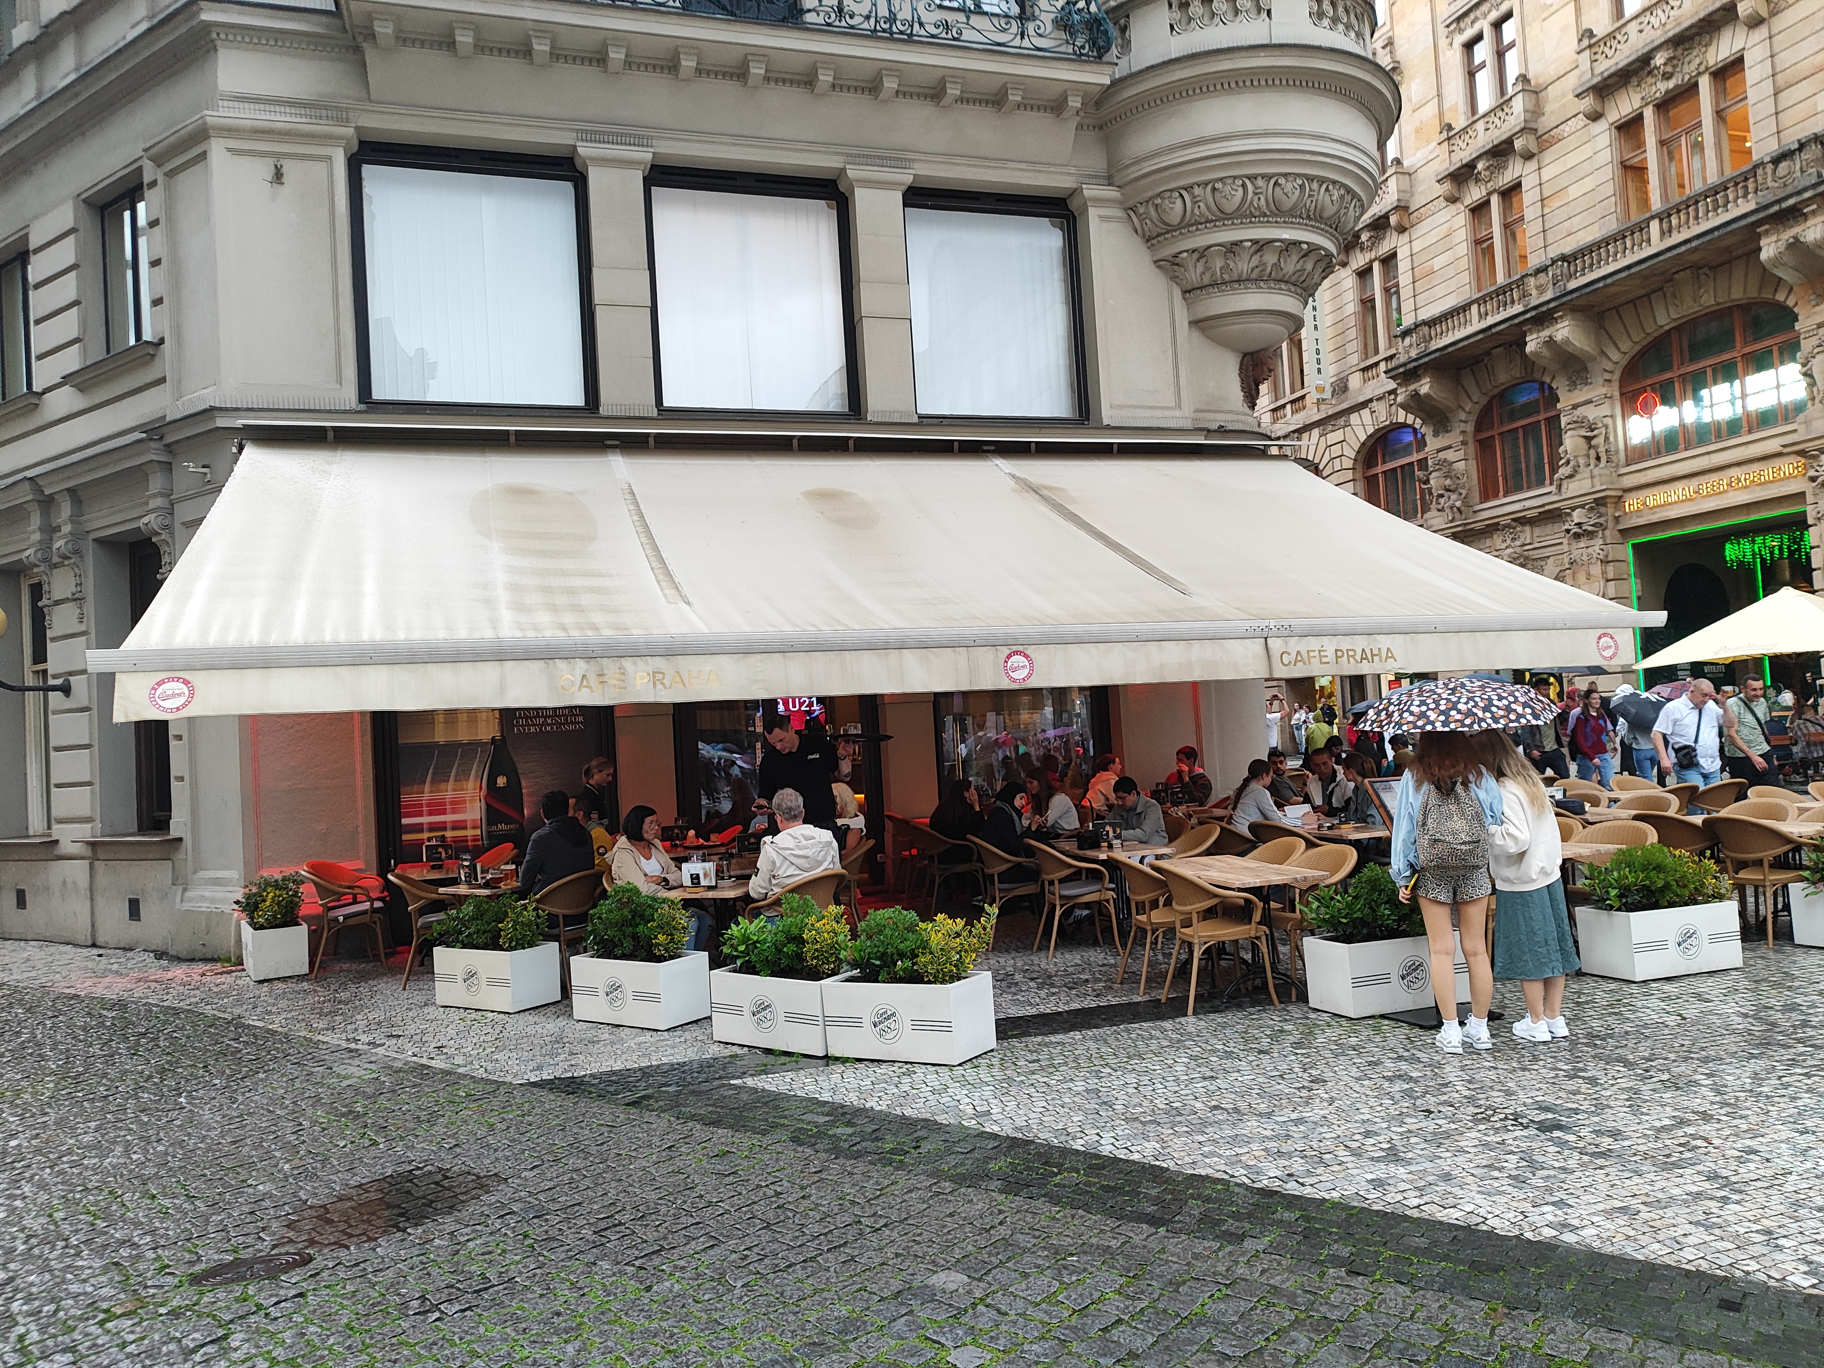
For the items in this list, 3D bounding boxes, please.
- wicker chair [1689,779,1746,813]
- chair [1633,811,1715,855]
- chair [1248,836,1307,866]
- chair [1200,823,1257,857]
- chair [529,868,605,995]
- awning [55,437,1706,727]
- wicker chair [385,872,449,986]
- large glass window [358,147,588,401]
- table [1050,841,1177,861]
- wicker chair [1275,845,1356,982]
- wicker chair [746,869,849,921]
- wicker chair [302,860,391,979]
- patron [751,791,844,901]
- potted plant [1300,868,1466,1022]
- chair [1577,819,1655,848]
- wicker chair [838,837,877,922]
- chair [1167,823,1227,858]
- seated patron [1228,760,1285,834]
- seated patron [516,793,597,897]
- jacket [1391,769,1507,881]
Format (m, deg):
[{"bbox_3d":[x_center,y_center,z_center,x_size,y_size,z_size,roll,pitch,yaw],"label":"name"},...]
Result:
[{"bbox_3d":[7.710,1.360,12.248,0.570,0.840,0.600,-3,-2,-17],"label":"wicker chair"},{"bbox_3d":[5.397,1.297,8.835,0.600,0.850,0.580,-3,-2,-15],"label":"chair"},{"bbox_3d":[2.293,1.470,8.437,0.600,0.850,0.580,-3,-2,-17],"label":"chair"},{"bbox_3d":[2.845,1.573,10.851,0.600,0.840,0.570,-3,-2,-18],"label":"chair"},{"bbox_3d":[-2.463,1.719,8.834,0.626,0.848,0.576,-4,-2,20],"label":"chair"},{"bbox_3d":[0.102,-1.164,10.327,10.794,2.464,4.343,-3,-2,-18],"label":"awning"},{"bbox_3d":[-3.708,1.864,9.775,0.610,0.850,0.580,-3,-2,-17],"label":"wicker chair"},{"bbox_3d":[-4.309,-3.938,12.416,2.119,2.519,0.150,-3,-2,-18],"label":"large glass window"},{"bbox_3d":[1.472,1.582,9.489,0.626,0.757,1.262,-3,-2,-13],"label":"table"},{"bbox_3d":[2.371,1.409,7.582,0.626,0.848,0.576,-3,-2,-16],"label":"wicker chair"},{"bbox_3d":[-0.702,1.644,8.220,0.600,0.850,0.580,-5,-3,30],"label":"wicker chair"},{"bbox_3d":[-4.766,1.960,10.582,0.610,0.850,0.580,-2,-2,-25],"label":"wicker chair"},{"bbox_3d":[-0.817,1.395,8.330,0.750,1.370,0.550,-5,-3,40],"label":"patron"},{"bbox_3d":[2.736,1.442,7.297,0.862,0.801,0.445,-2,-3,-19],"label":"potted plant"},{"bbox_3d":[4.429,1.332,8.243,0.600,0.850,0.580,-3,-2,-18],"label":"chair"},{"bbox_3d":[-0.644,1.755,10.470,0.600,0.840,0.570,-3,-2,-3],"label":"wicker chair"},{"bbox_3d":[2.003,1.487,9.309,0.626,0.848,0.576,-3,-2,-16],"label":"chair"},{"bbox_3d":[2.959,1.263,10.333,0.800,1.290,0.500,-3,-2,-14],"label":"seated patron"},{"bbox_3d":[-2.605,1.524,9.196,0.750,1.400,0.550,-5,-3,40],"label":"seated patron"},{"bbox_3d":[2.662,0.700,6.317,0.510,0.570,0.310,-3,-2,-11],"label":"jacket"}]

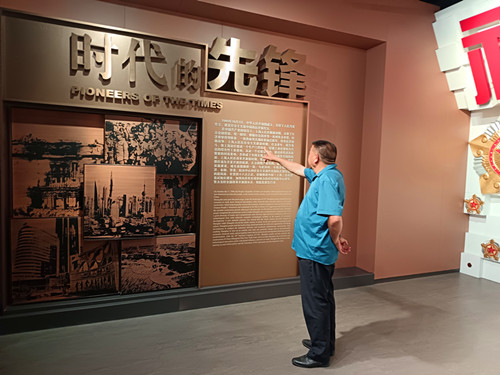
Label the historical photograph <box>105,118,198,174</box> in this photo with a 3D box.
[{"bbox_3d":[-0.983,-0.415,3.531,0.909,0.565,0.050,0,3,-23],"label":"historical photograph"}]

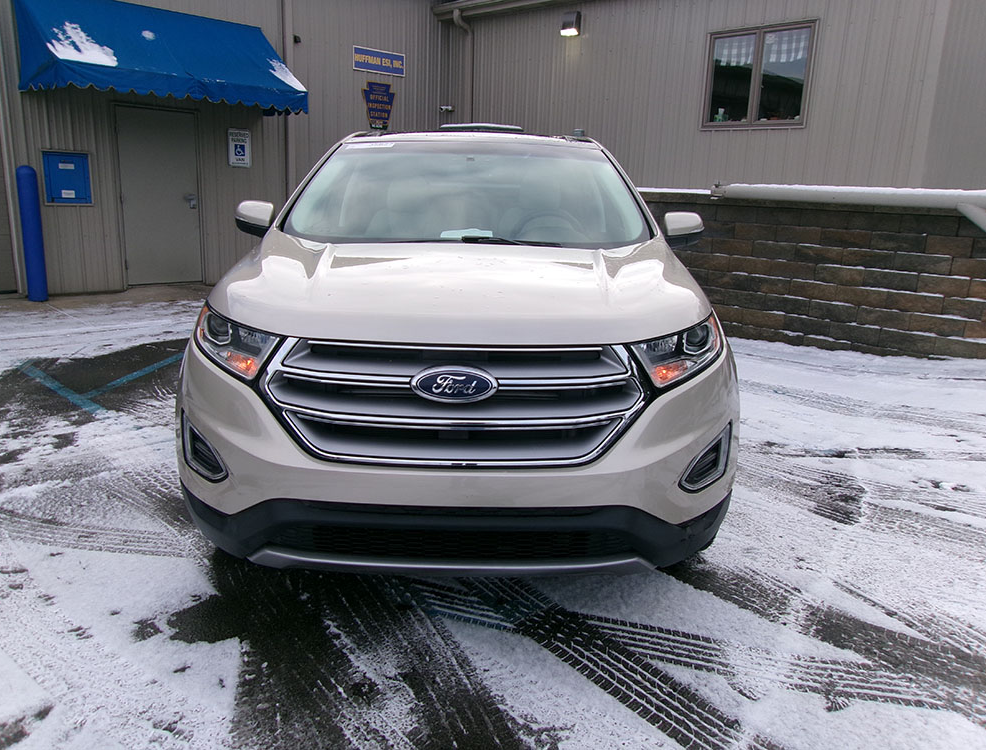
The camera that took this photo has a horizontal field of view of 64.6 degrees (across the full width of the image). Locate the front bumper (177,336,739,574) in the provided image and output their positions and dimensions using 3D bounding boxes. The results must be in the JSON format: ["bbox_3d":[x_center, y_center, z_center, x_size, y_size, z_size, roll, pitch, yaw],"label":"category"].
[{"bbox_3d":[-0.111,0.221,2.369,1.880,0.690,0.550,1,12,-1],"label":"front bumper"}]

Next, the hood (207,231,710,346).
[{"bbox_3d":[-0.102,-0.316,2.645,1.680,0.260,1.220,1,12,-1],"label":"hood"}]

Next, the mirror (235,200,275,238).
[{"bbox_3d":[-1.091,-0.709,3.587,0.205,0.185,0.160,1,12,-1],"label":"mirror"}]

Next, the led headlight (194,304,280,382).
[{"bbox_3d":[-0.787,-0.104,2.386,0.365,0.175,0.390,1,12,-1],"label":"led headlight"}]

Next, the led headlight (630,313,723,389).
[{"bbox_3d":[0.578,-0.075,2.400,0.365,0.175,0.390,1,12,-1],"label":"led headlight"}]

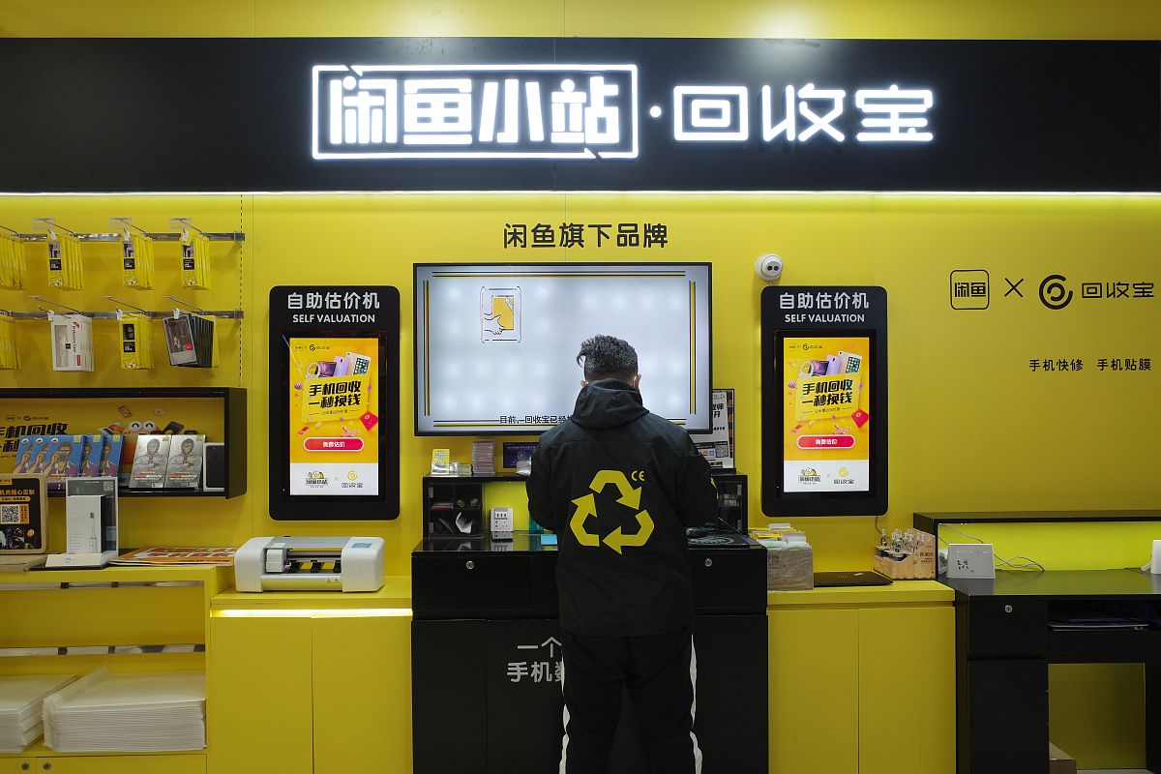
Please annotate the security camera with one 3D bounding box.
[{"bbox_3d":[0.744,-0.470,3.530,0.105,0.107,0.090,0,-1,-2],"label":"security camera"}]

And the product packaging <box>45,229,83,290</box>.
[{"bbox_3d":[-1.888,-0.459,3.317,0.060,0.205,0.150,0,-1,-2],"label":"product packaging"}]

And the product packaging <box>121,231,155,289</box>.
[{"bbox_3d":[-1.632,-0.459,3.321,0.062,0.191,0.122,0,0,-2],"label":"product packaging"}]

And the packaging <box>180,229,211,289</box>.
[{"bbox_3d":[-1.430,-0.463,3.344,0.062,0.191,0.118,0,0,-2],"label":"packaging"}]

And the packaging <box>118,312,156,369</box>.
[{"bbox_3d":[-1.633,-0.161,3.328,0.064,0.196,0.125,0,0,-2],"label":"packaging"}]

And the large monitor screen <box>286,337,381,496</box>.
[{"bbox_3d":[-0.937,0.112,3.455,0.345,0.602,0.050,0,0,-2],"label":"large monitor screen"}]

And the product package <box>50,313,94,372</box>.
[{"bbox_3d":[-1.866,-0.157,3.325,0.108,0.198,0.090,0,0,-2],"label":"product package"}]

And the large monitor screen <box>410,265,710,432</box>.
[{"bbox_3d":[-0.066,-0.143,3.477,1.137,0.656,0.070,0,-1,-2],"label":"large monitor screen"}]

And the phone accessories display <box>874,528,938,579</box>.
[{"bbox_3d":[1.248,0.637,3.477,0.165,0.175,0.190,0,-1,-2],"label":"phone accessories display"}]

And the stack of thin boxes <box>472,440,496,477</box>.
[{"bbox_3d":[-0.367,0.270,3.446,0.082,0.130,0.125,0,-1,-2],"label":"stack of thin boxes"}]

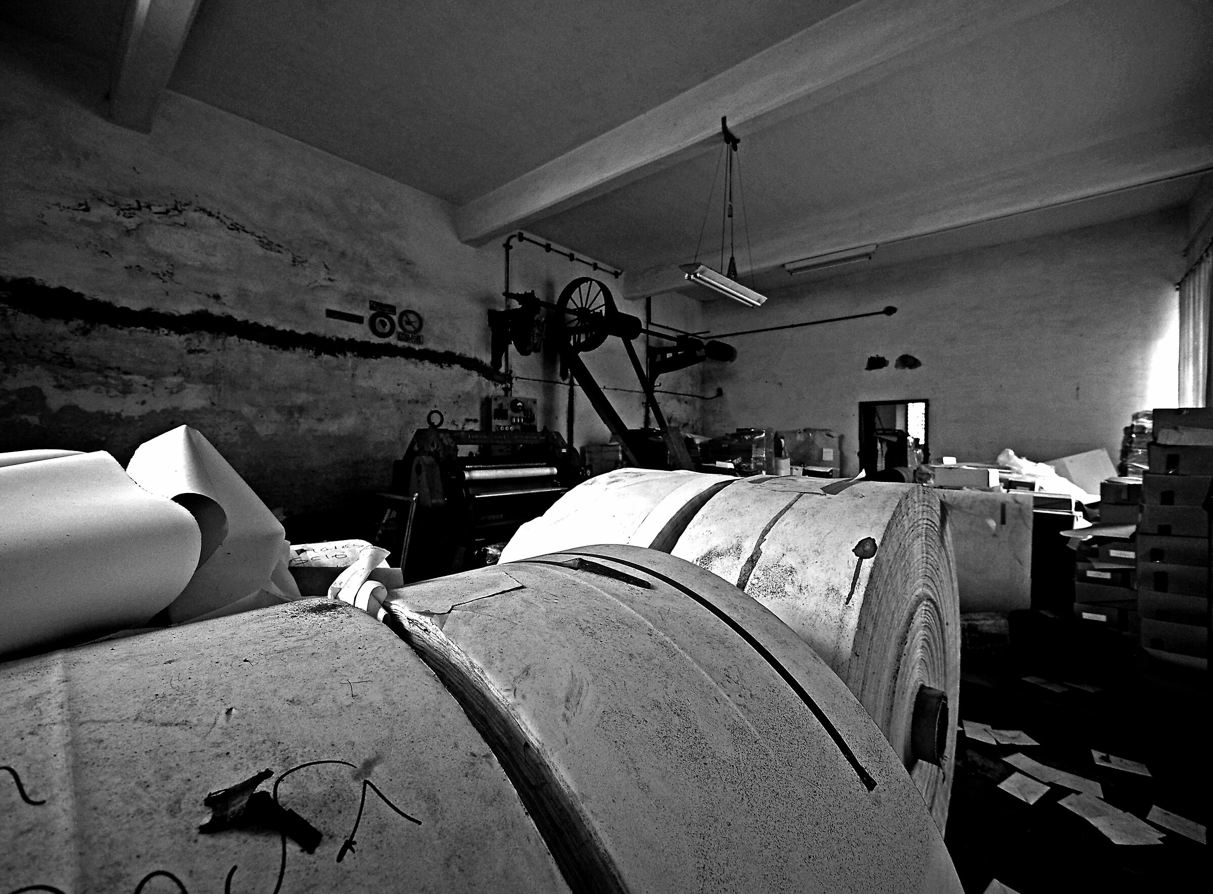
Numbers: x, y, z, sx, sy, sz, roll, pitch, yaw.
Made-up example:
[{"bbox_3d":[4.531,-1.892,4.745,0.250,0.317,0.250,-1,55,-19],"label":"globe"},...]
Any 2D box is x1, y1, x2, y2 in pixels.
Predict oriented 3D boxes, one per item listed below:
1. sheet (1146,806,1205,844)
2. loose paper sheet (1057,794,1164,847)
[{"bbox_3d":[1.927,1.262,1.639,0.109,0.008,0.157,-2,2,-37],"label":"sheet"},{"bbox_3d":[1.715,1.263,1.675,0.195,0.008,0.232,-1,2,-8],"label":"loose paper sheet"}]

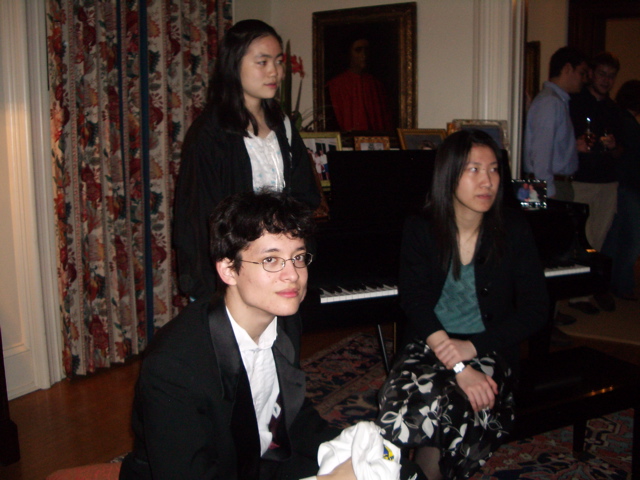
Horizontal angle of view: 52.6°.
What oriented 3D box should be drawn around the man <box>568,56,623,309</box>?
[{"bbox_3d":[2.021,-0.408,4.653,0.480,1.830,0.340,2,9,13],"label":"man"}]

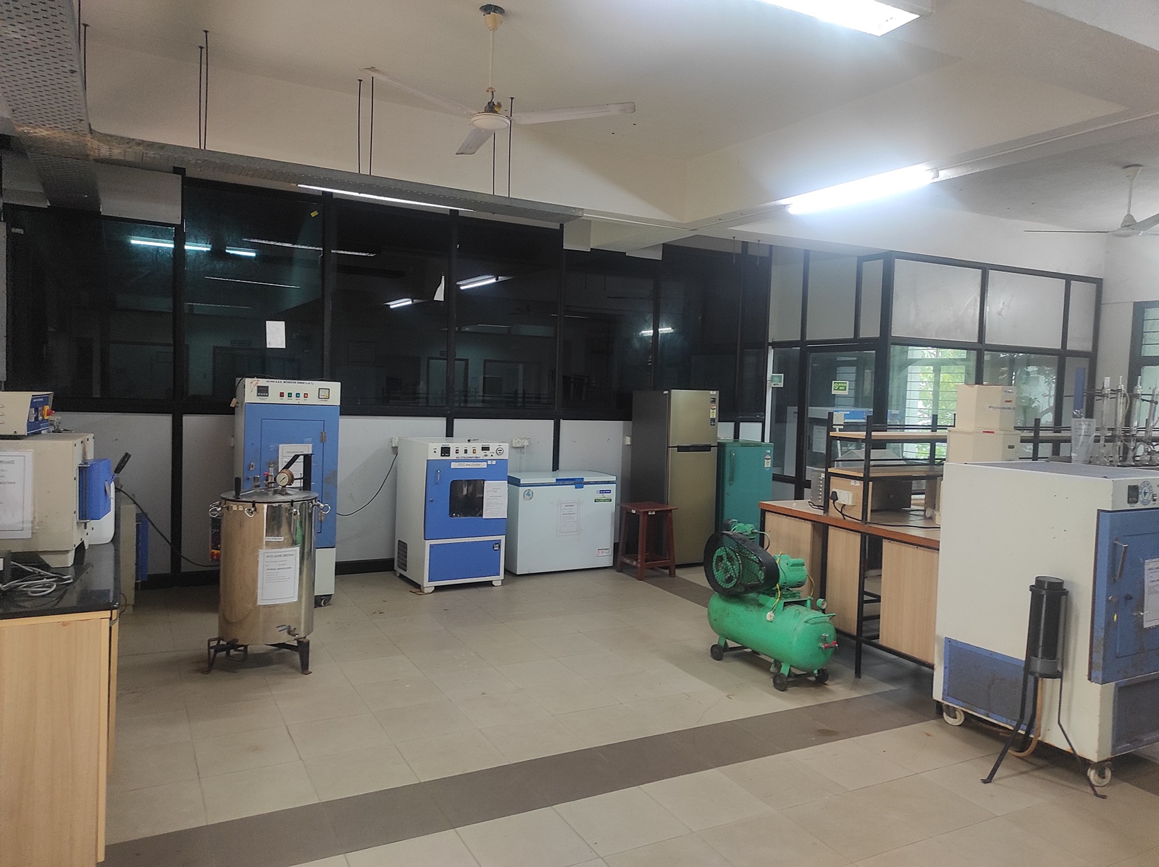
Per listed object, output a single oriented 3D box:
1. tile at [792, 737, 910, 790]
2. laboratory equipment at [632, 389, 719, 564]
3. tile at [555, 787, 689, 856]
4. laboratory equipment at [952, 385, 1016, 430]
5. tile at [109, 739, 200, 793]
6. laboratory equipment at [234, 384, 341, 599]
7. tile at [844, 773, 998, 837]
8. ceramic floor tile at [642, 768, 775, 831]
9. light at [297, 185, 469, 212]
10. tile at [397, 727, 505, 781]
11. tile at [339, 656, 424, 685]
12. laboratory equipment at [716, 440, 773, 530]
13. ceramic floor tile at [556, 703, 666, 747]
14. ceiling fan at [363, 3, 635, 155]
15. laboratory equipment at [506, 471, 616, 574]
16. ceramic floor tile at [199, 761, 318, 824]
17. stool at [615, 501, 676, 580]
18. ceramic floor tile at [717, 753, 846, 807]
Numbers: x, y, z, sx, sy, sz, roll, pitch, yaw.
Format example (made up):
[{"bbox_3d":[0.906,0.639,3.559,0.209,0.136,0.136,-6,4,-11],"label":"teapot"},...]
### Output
[{"bbox_3d":[1.216,1.478,3.756,0.400,0.010,0.396,0,4,-28],"label":"tile"},{"bbox_3d":[0.901,0.403,8.094,0.555,1.625,0.660,0,4,-28],"label":"laboratory equipment"},{"bbox_3d":[0.163,1.477,3.189,0.400,0.010,0.400,0,4,-28],"label":"tile"},{"bbox_3d":[2.333,-0.145,4.805,0.292,0.244,0.292,0,3,-28],"label":"laboratory equipment"},{"bbox_3d":[-1.815,1.396,3.490,0.400,0.010,0.396,0,4,-28],"label":"tile"},{"bbox_3d":[-2.152,0.426,6.117,0.640,1.628,0.620,0,3,-28],"label":"laboratory equipment"},{"bbox_3d":[1.408,1.508,3.406,0.400,0.010,0.400,0,4,-28],"label":"tile"},{"bbox_3d":[0.511,1.469,3.356,0.400,0.010,0.400,0,3,-28],"label":"ceramic floor tile"},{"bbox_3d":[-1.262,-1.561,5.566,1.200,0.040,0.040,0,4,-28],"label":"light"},{"bbox_3d":[-0.570,1.423,3.705,0.400,0.010,0.398,0,4,-28],"label":"tile"},{"bbox_3d":[-1.122,1.339,4.732,0.398,0.010,0.396,0,4,-28],"label":"tile"},{"bbox_3d":[1.504,0.644,8.386,0.556,1.149,0.620,0,4,-23],"label":"laboratory equipment"},{"bbox_3d":[0.141,1.425,4.068,0.398,0.010,0.396,0,4,-28],"label":"ceramic floor tile"},{"bbox_3d":[-0.419,-1.715,3.934,1.280,0.590,1.220,1,3,-18],"label":"ceiling fan"},{"bbox_3d":[-0.228,0.799,7.617,0.968,0.850,0.568,0,3,-28],"label":"laboratory equipment"},{"bbox_3d":[-1.270,1.416,3.312,0.398,0.010,0.396,0,4,-28],"label":"ceramic floor tile"},{"bbox_3d":[0.595,0.953,7.410,0.385,0.606,0.385,0,4,-28],"label":"stool"},{"bbox_3d":[0.861,1.470,3.543,0.400,0.010,0.400,0,3,-28],"label":"ceramic floor tile"}]

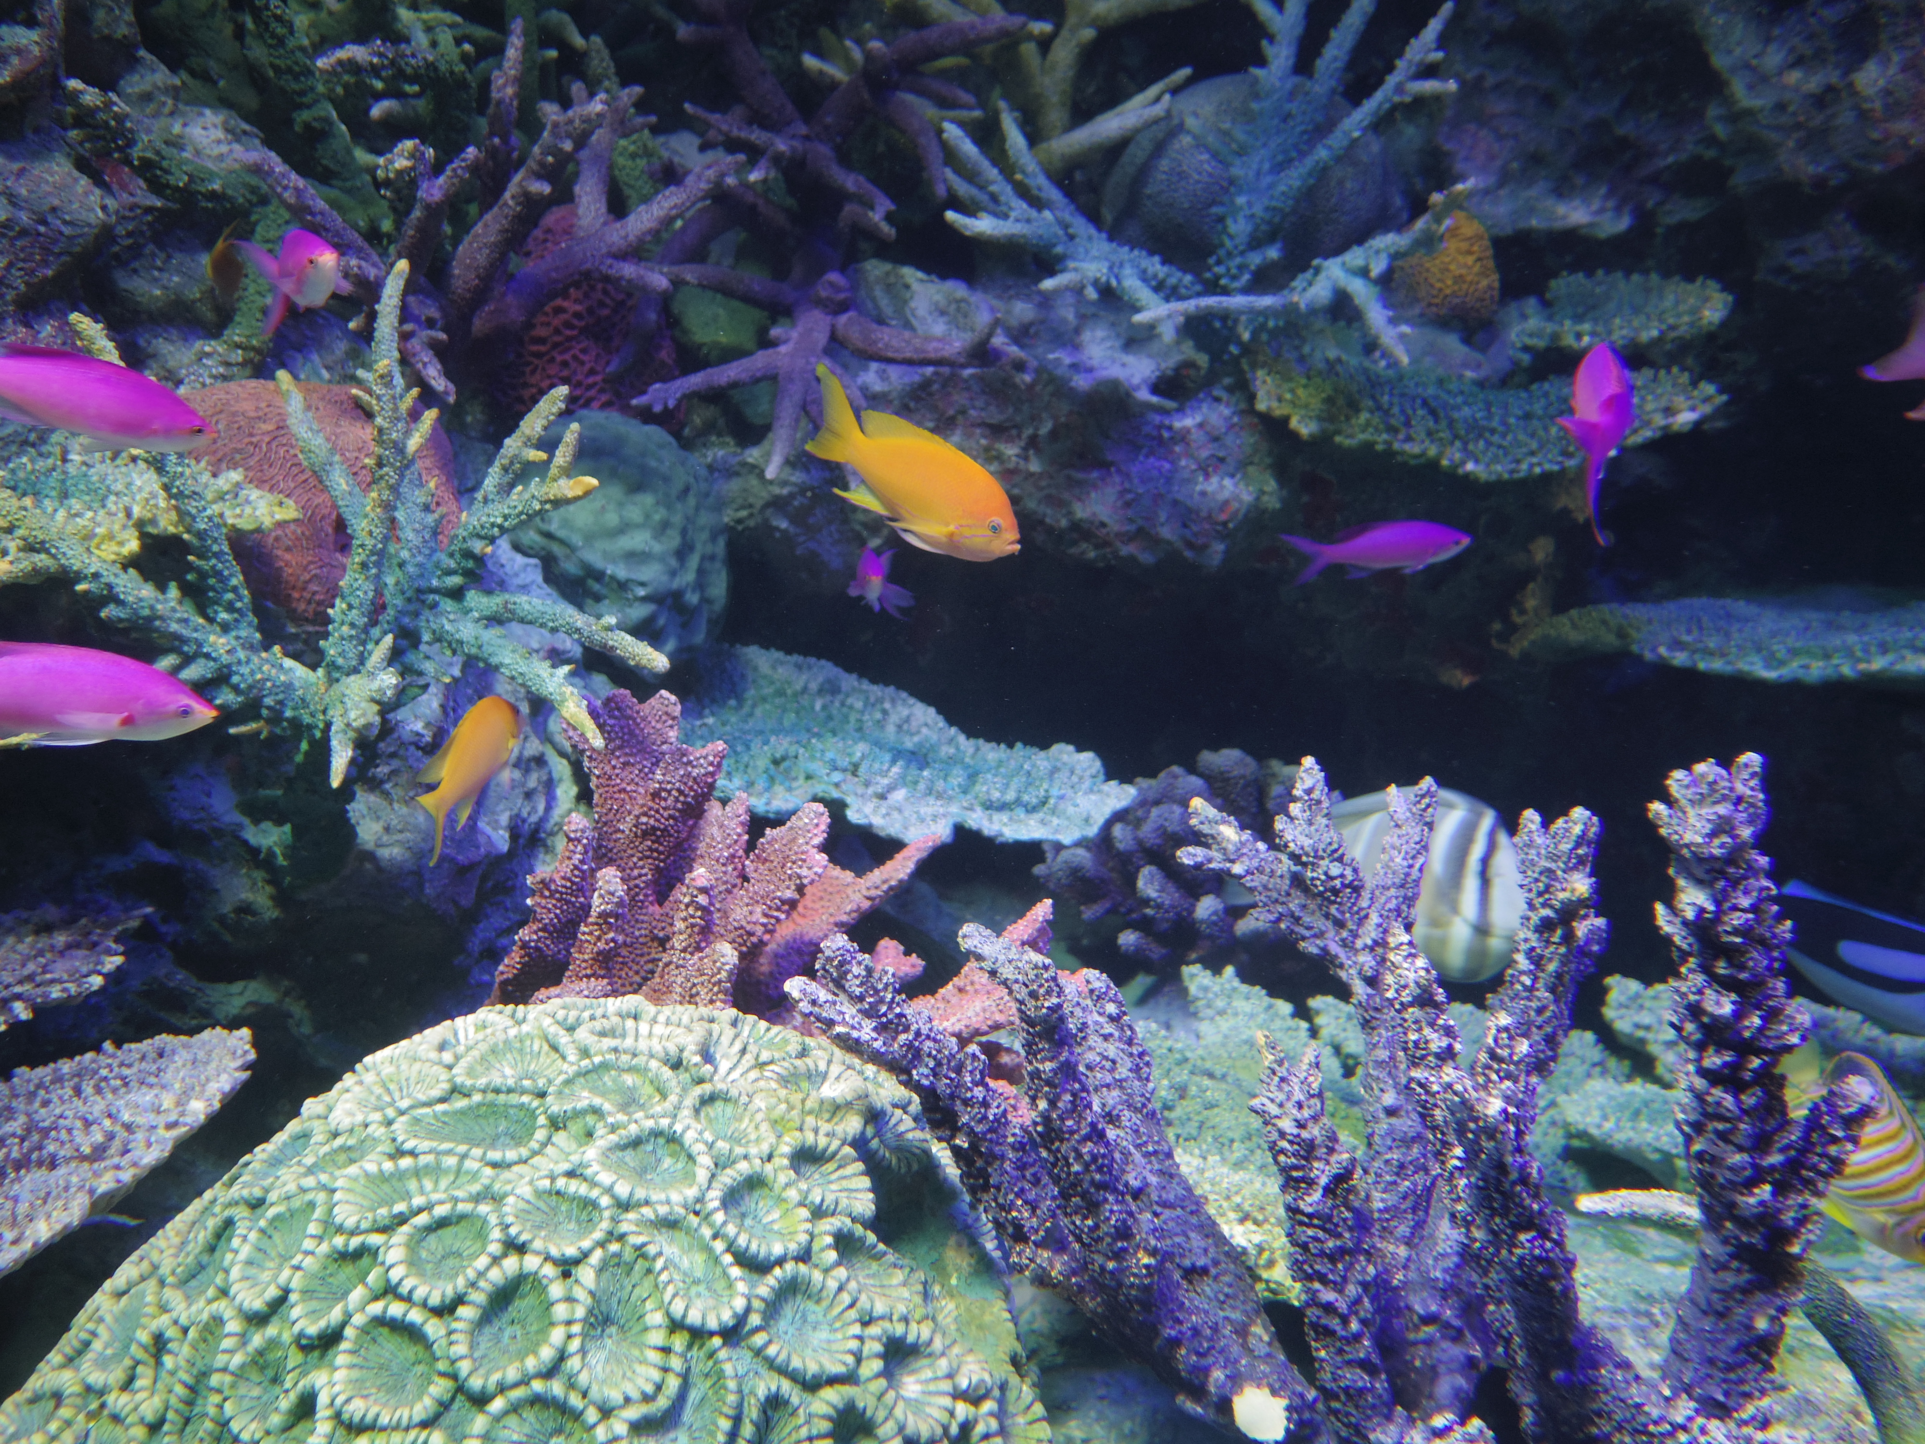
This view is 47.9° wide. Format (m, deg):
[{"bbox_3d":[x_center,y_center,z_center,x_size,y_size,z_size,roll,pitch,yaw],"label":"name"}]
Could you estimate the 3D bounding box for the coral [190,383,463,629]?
[{"bbox_3d":[-0.368,-0.126,1.250,0.165,0.145,0.140,0,12,0],"label":"coral"}]

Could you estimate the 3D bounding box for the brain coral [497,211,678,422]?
[{"bbox_3d":[-0.254,-0.275,1.460,0.125,0.145,0.115,0,12,0],"label":"brain coral"}]

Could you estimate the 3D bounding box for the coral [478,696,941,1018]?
[{"bbox_3d":[-0.115,0.063,1.000,0.205,0.155,0.150,0,12,0],"label":"coral"}]

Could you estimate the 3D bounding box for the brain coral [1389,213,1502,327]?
[{"bbox_3d":[0.389,-0.365,1.750,0.090,0.097,0.085,0,12,0],"label":"brain coral"}]

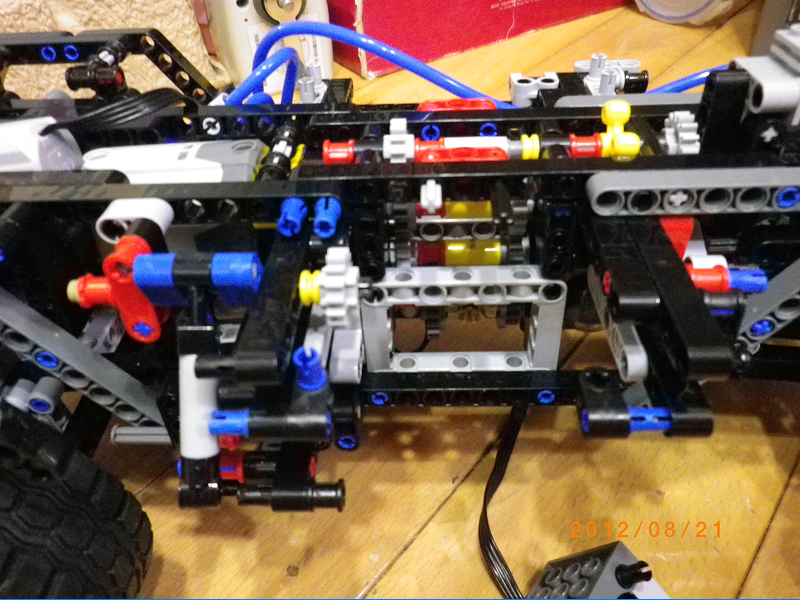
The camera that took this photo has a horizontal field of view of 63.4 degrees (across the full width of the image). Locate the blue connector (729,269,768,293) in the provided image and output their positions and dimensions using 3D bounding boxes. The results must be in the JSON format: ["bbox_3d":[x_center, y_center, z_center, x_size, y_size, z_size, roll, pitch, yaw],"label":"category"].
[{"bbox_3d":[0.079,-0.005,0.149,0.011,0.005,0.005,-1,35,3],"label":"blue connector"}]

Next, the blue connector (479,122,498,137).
[{"bbox_3d":[0.025,-0.049,0.183,0.005,0.005,0.008,-1,35,3],"label":"blue connector"}]

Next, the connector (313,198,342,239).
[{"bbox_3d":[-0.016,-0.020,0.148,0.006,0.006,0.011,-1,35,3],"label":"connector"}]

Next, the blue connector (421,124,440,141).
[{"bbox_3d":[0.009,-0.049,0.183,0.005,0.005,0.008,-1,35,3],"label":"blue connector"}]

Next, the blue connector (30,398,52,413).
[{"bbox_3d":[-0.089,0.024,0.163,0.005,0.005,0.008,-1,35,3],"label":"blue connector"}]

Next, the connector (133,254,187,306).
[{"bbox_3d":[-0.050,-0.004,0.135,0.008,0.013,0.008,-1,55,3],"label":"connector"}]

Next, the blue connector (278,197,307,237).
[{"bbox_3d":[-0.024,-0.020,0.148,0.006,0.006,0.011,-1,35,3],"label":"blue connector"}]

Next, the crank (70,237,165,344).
[{"bbox_3d":[-0.058,-0.003,0.140,0.018,0.021,0.013,-1,35,3],"label":"crank"}]

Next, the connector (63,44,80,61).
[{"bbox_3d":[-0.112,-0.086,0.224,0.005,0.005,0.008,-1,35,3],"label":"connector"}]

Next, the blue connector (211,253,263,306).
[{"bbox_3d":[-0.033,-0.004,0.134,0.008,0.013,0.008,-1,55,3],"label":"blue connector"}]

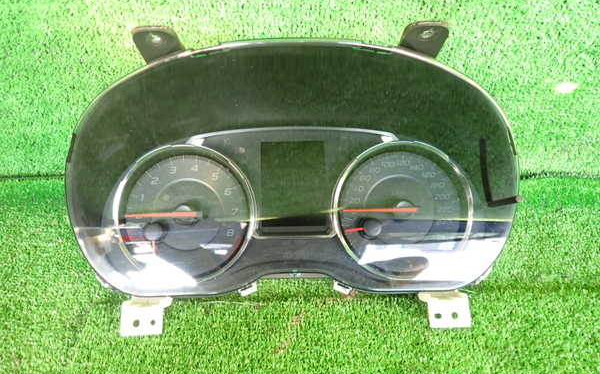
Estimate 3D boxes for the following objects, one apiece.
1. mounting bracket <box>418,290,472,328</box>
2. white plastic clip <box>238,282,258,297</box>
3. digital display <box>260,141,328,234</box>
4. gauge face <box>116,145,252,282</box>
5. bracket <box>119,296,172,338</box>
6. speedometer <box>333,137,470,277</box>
[{"bbox_3d":[0.129,0.109,0.385,0.043,0.014,0.033,-1,80,-1],"label":"mounting bracket"},{"bbox_3d":[-0.045,0.089,0.378,0.018,0.012,0.012,-1,80,-1],"label":"white plastic clip"},{"bbox_3d":[-0.005,0.000,0.385,0.058,0.010,0.079,-1,83,-1],"label":"digital display"},{"bbox_3d":[-0.097,0.023,0.375,0.119,0.022,0.119,-1,83,-1],"label":"gauge face"},{"bbox_3d":[-0.135,0.114,0.381,0.042,0.014,0.034,-1,80,-1],"label":"bracket"},{"bbox_3d":[0.087,0.021,0.377,0.119,0.022,0.119,-1,83,-1],"label":"speedometer"}]

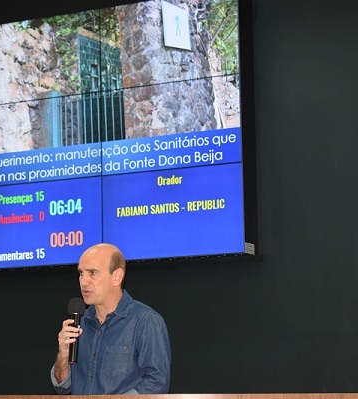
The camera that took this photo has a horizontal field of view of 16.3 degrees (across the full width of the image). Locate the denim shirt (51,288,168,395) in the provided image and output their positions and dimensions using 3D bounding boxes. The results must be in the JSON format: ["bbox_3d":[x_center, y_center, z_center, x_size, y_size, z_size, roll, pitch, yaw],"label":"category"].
[{"bbox_3d":[-0.252,0.683,4.753,0.540,0.680,0.340,-8,-10,41],"label":"denim shirt"}]

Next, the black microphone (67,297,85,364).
[{"bbox_3d":[-0.388,0.491,4.670,0.062,0.250,0.062,2,-9,0],"label":"black microphone"}]

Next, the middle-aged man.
[{"bbox_3d":[-0.279,1.022,4.671,0.540,1.740,0.430,-8,-10,41],"label":"middle-aged man"}]

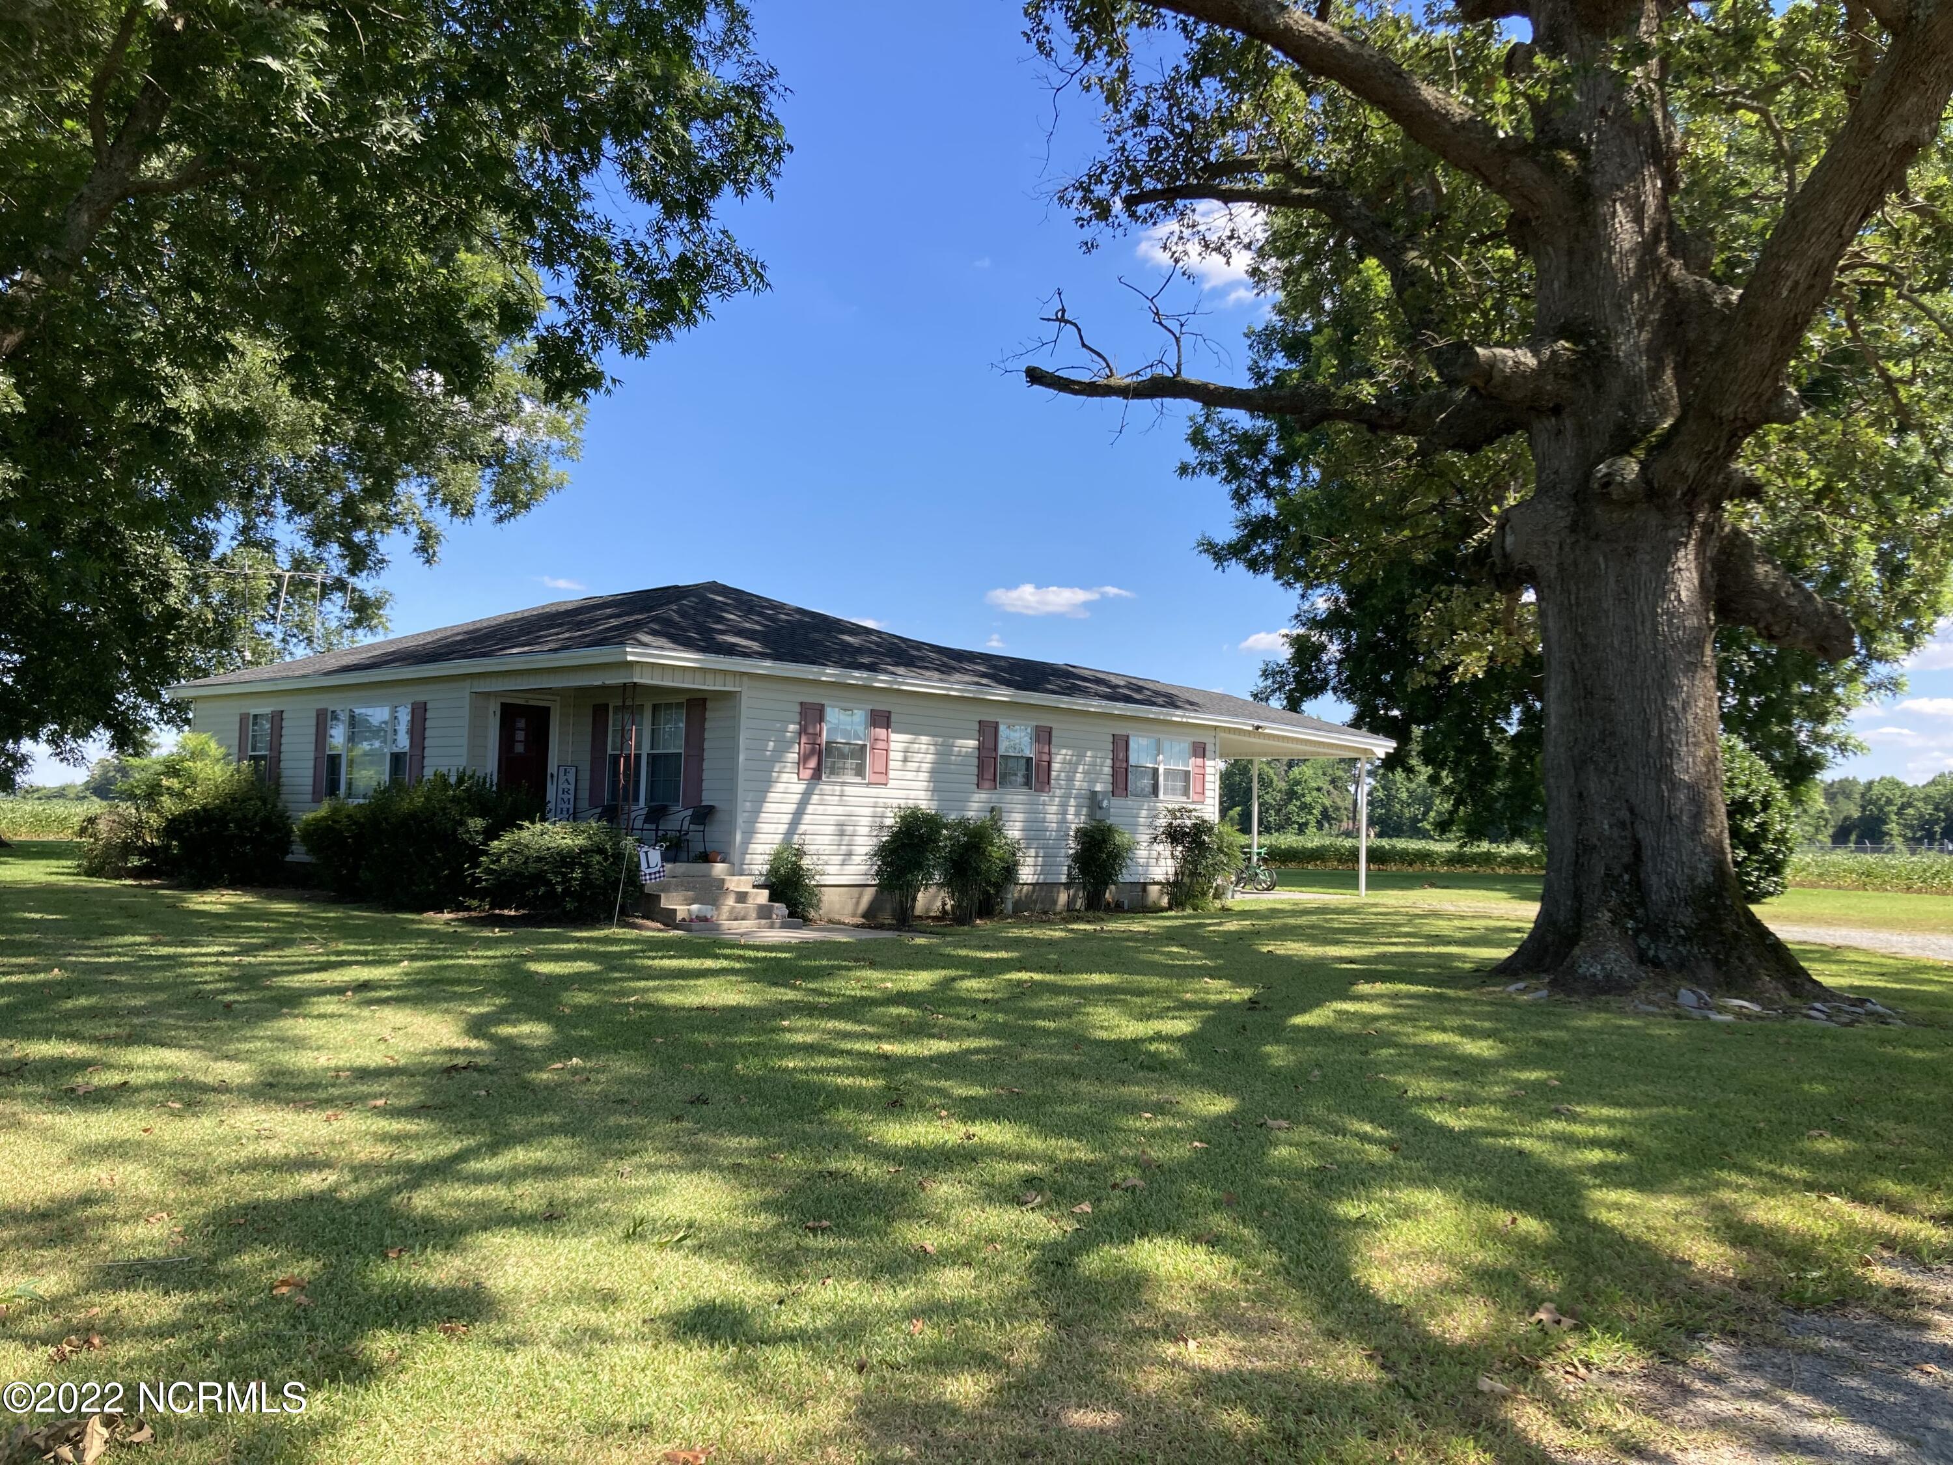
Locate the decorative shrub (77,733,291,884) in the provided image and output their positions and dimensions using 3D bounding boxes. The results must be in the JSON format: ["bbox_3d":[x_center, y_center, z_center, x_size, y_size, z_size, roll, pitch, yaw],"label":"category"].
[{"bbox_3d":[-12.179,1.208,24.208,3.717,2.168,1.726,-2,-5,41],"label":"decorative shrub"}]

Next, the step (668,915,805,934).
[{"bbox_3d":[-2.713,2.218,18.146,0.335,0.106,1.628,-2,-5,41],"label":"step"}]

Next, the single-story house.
[{"bbox_3d":[-2.369,0.222,29.189,12.302,5.575,19.231,-2,-5,41],"label":"single-story house"}]

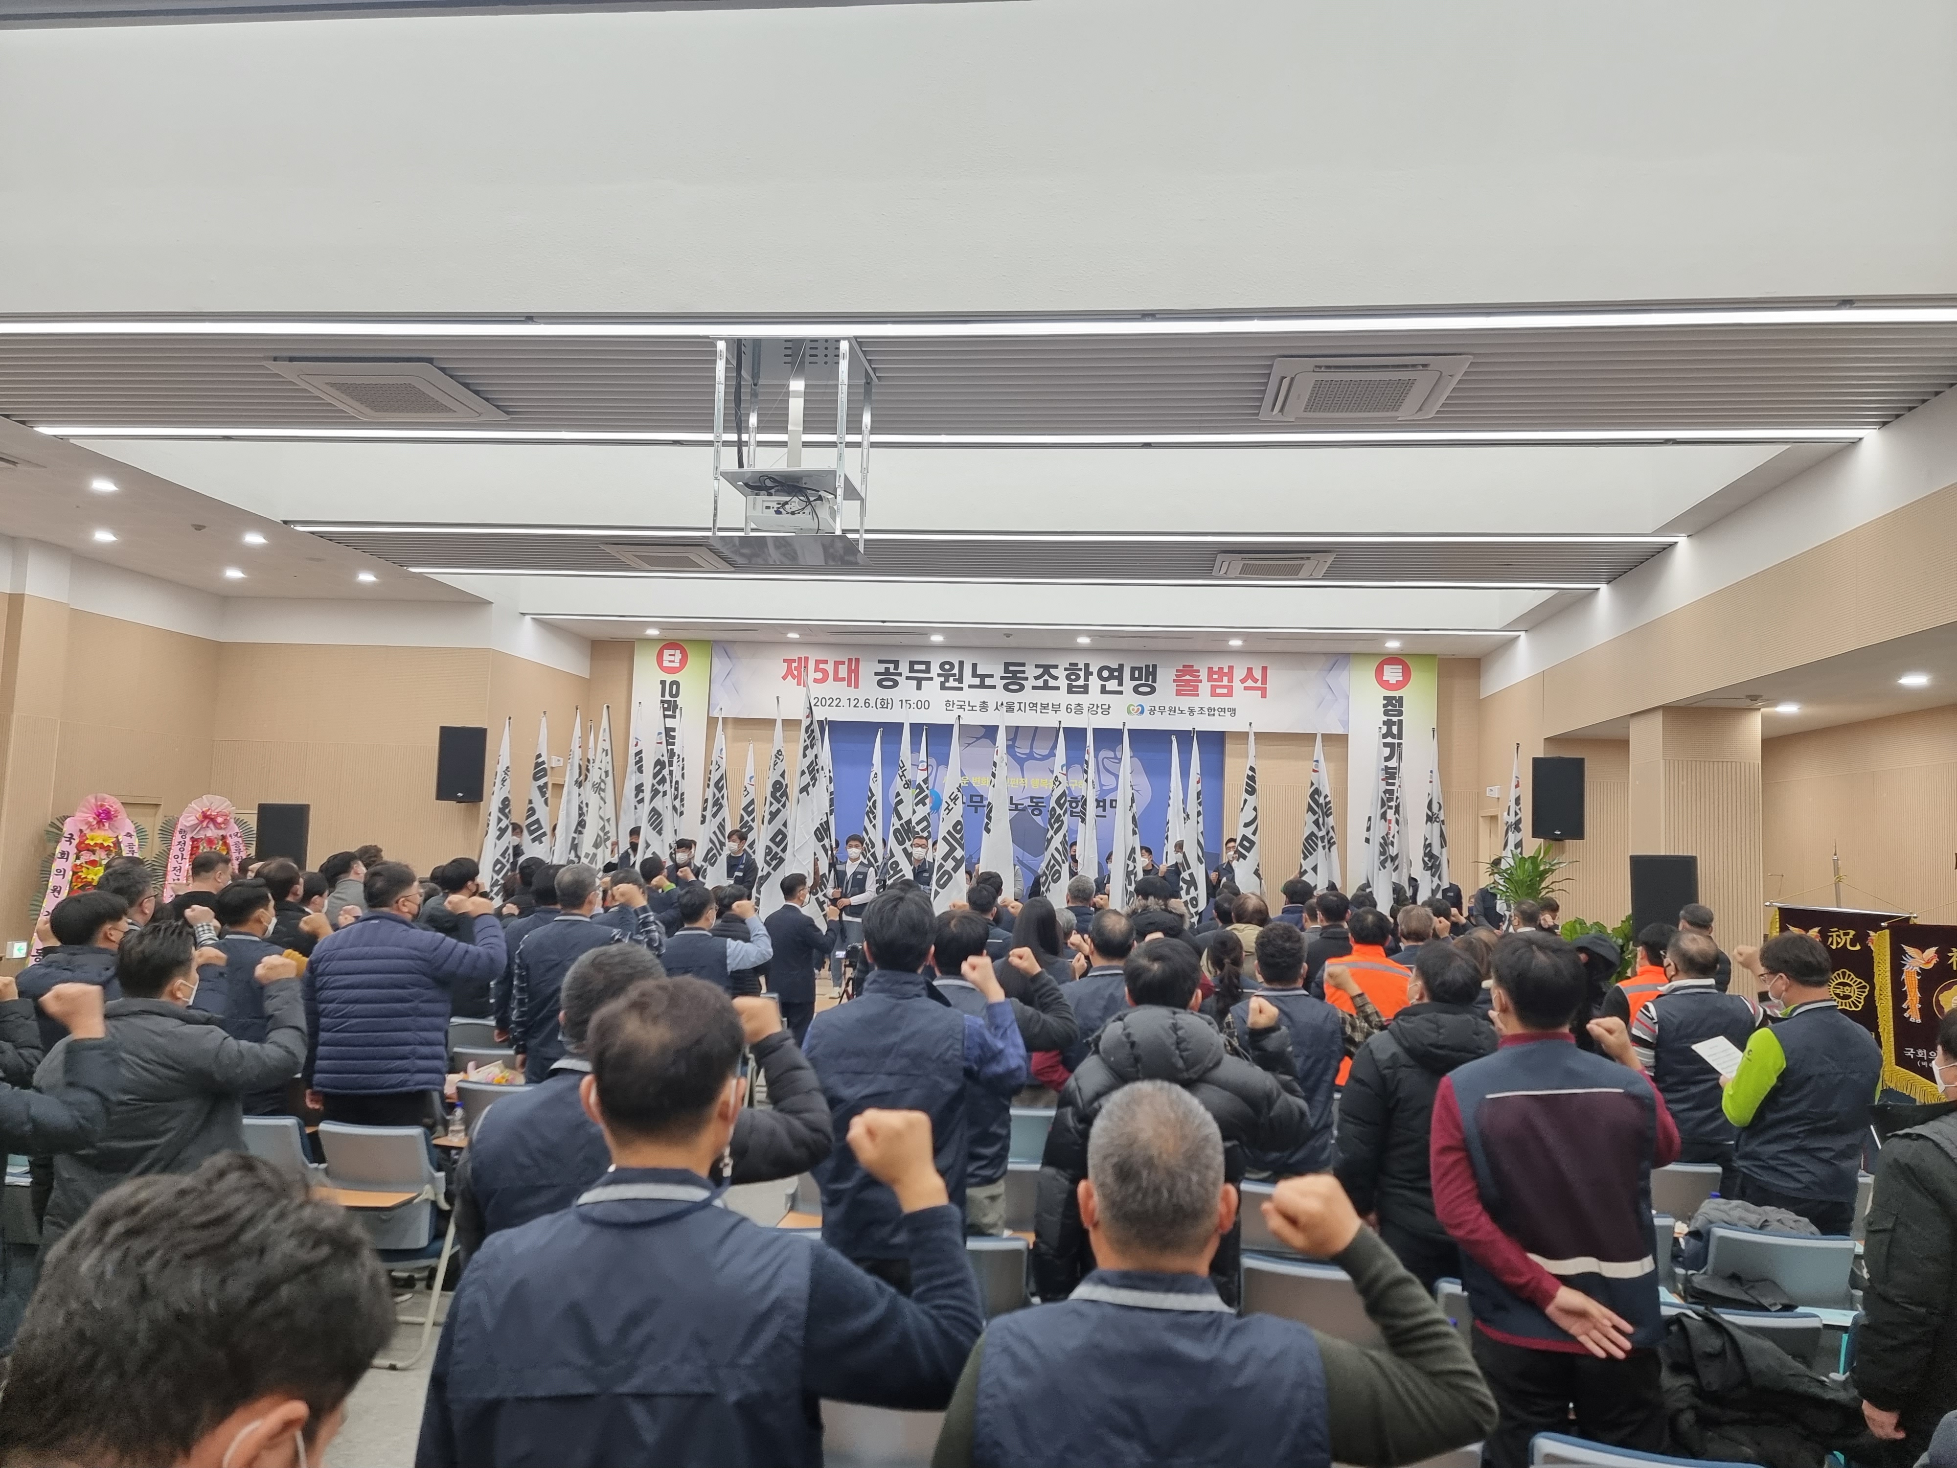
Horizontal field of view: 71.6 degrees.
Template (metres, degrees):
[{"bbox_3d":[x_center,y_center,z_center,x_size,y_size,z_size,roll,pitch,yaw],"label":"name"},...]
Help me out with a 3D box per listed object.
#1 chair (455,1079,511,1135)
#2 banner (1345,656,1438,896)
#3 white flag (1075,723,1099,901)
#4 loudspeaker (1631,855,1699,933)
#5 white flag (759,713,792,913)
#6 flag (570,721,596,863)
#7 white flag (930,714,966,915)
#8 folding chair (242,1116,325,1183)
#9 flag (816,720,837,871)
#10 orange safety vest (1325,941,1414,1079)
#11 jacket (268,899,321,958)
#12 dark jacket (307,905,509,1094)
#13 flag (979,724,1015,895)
[{"bbox_3d":[-2.014,1.939,6.053,0.540,0.820,0.580,2,-5,7],"label":"chair"},{"bbox_3d":[4.885,0.559,16.048,1.000,3.000,0.030,2,-5,7],"label":"banner"},{"bbox_3d":[1.193,0.921,14.838,0.310,2.000,0.270,2,-5,7],"label":"white flag"},{"bbox_3d":[4.889,1.233,9.669,0.460,0.720,0.420,1,-5,17],"label":"loudspeaker"},{"bbox_3d":[-2.180,0.779,14.244,0.360,2.100,0.250,2,-5,7],"label":"white flag"},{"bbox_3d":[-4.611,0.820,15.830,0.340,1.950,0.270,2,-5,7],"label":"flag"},{"bbox_3d":[-0.325,0.938,14.711,0.420,2.200,0.270,2,-5,7],"label":"white flag"},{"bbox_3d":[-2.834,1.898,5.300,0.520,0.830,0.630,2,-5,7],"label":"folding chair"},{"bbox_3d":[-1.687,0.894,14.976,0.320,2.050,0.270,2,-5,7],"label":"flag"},{"bbox_3d":[1.655,1.189,5.750,0.420,0.630,0.280,2,-5,7],"label":"orange safety vest"},{"bbox_3d":[-3.283,1.116,6.370,0.520,0.700,0.320,0,-5,19],"label":"jacket"},{"bbox_3d":[-2.342,1.097,5.550,0.620,0.710,0.460,0,-5,22],"label":"dark jacket"},{"bbox_3d":[0.197,0.844,14.000,0.390,2.000,0.300,2,-5,7],"label":"flag"}]

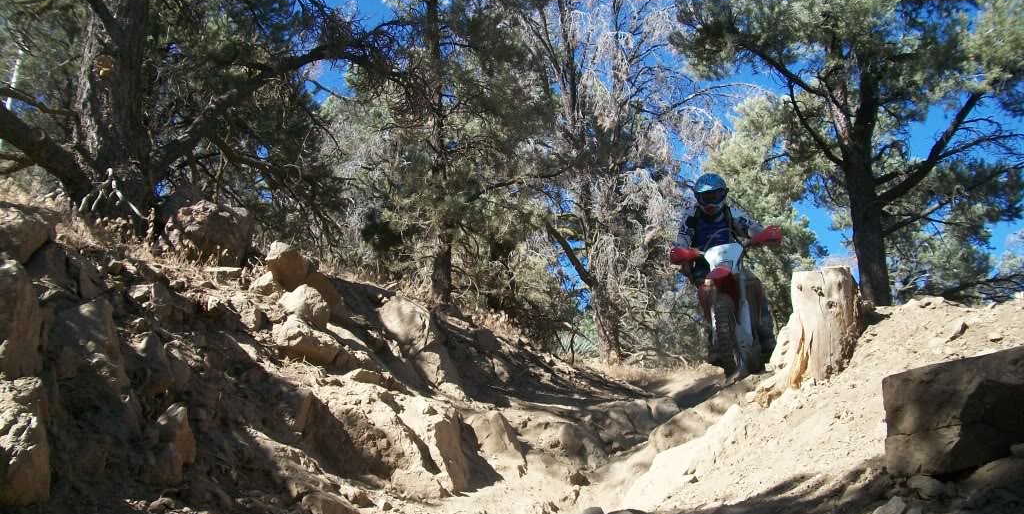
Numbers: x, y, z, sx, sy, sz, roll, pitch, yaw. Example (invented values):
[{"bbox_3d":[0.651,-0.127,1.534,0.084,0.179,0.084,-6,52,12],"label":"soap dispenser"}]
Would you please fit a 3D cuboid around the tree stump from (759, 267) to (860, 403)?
[{"bbox_3d":[1.939,0.510,6.150,0.620,0.840,0.520,-3,-8,18],"label":"tree stump"}]

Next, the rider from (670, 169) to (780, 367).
[{"bbox_3d":[1.571,0.092,7.000,0.780,1.360,0.800,-4,-9,24],"label":"rider"}]

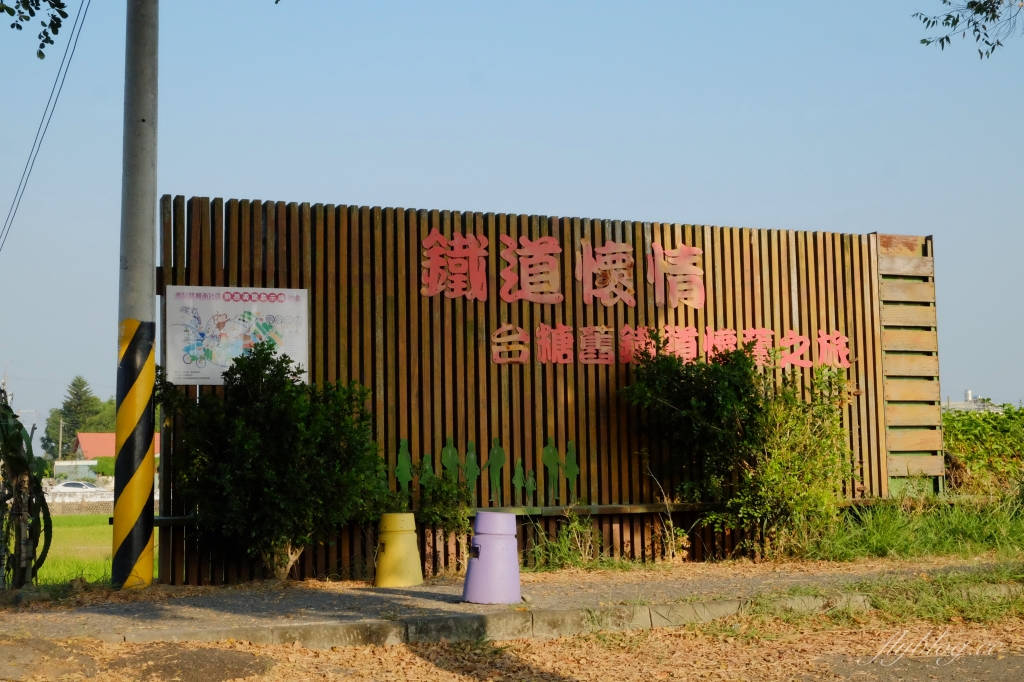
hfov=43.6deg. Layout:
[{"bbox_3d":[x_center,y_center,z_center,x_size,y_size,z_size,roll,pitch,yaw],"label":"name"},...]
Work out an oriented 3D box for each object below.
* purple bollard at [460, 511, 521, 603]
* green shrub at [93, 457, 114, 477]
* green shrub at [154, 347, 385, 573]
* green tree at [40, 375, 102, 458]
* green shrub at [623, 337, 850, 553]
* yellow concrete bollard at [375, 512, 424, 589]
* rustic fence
[{"bbox_3d":[-0.171,1.730,10.258,0.467,0.705,0.467,-1,-6,0],"label":"purple bollard"},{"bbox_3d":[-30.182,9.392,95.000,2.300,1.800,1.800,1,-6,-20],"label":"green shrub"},{"bbox_3d":[-2.292,1.123,12.247,2.300,2.157,1.600,1,-6,-20],"label":"green shrub"},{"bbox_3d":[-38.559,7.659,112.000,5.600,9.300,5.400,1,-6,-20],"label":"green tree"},{"bbox_3d":[2.454,1.121,14.021,2.574,2.235,1.600,1,-6,-20],"label":"green shrub"},{"bbox_3d":[-1.050,1.936,11.900,0.450,0.655,0.450,-1,-6,0],"label":"yellow concrete bollard"},{"bbox_3d":[0.908,0.523,14.059,9.169,3.823,0.400,1,-6,-20],"label":"rustic fence"}]

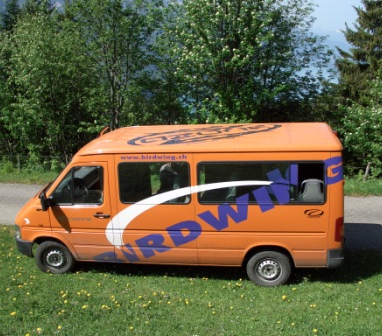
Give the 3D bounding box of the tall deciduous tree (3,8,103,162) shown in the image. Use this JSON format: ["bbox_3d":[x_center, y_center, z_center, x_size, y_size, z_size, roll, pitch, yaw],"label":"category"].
[{"bbox_3d":[-4.678,-2.642,14.531,3.402,5.380,3.300,-3,16,0],"label":"tall deciduous tree"}]

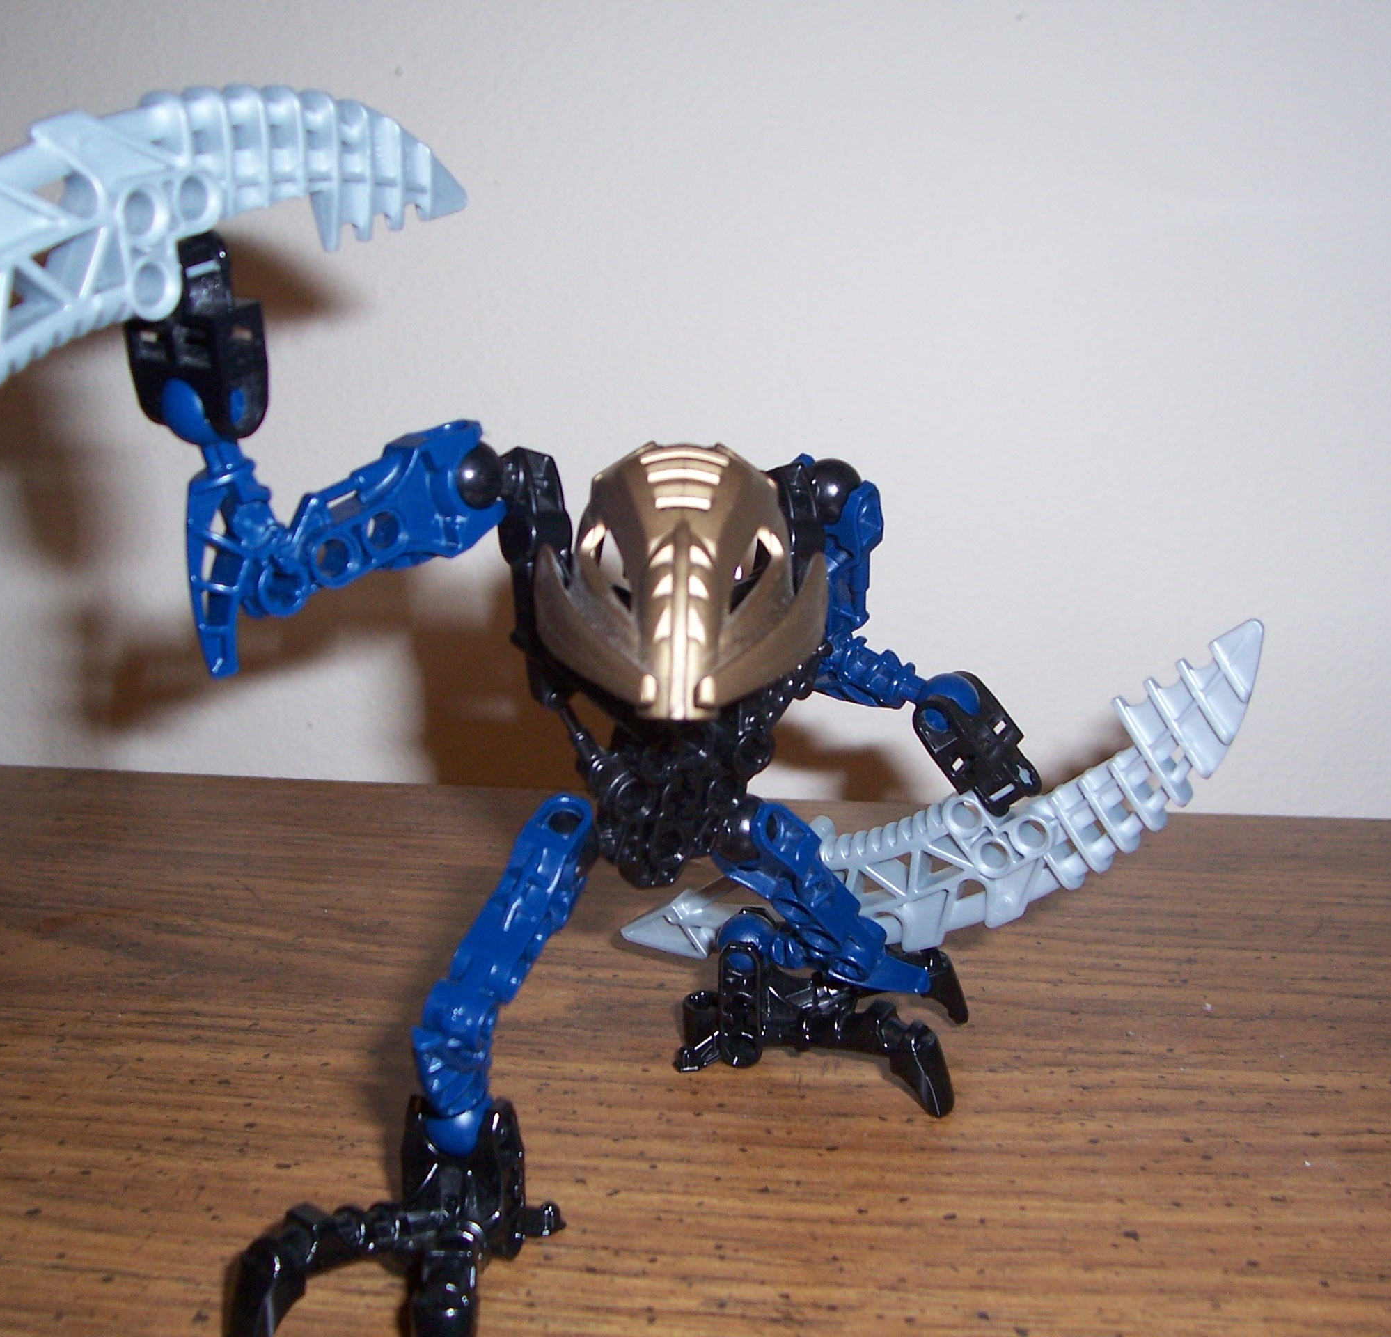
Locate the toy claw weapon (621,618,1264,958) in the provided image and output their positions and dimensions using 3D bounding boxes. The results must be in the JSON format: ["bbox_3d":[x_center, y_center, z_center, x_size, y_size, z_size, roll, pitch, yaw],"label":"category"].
[{"bbox_3d":[0.041,0.032,0.295,0.133,0.032,0.014,-30,-1,31],"label":"toy claw weapon"}]

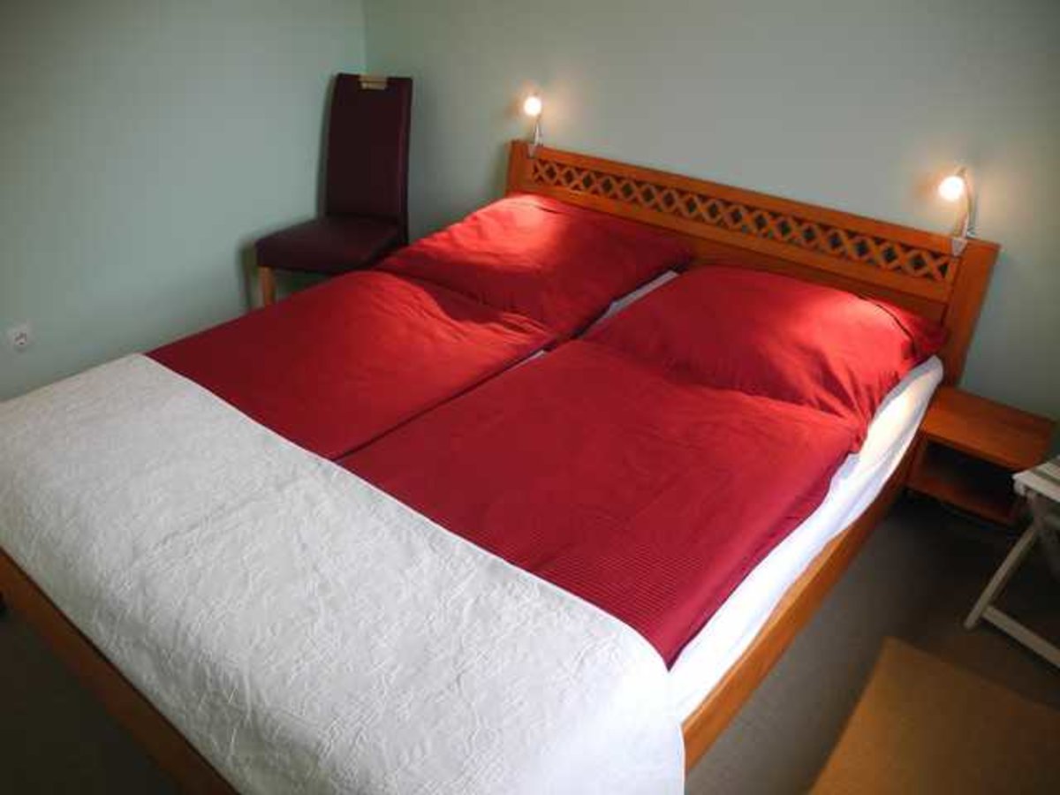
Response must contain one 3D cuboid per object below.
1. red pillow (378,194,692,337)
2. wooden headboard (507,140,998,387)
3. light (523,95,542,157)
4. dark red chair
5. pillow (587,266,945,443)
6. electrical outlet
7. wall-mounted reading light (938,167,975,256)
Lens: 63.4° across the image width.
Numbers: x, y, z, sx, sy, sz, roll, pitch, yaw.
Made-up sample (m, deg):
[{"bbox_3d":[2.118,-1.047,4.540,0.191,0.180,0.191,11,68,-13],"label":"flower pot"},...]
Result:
[{"bbox_3d":[0.007,-0.462,2.762,0.780,0.160,0.710,24,38,34],"label":"red pillow"},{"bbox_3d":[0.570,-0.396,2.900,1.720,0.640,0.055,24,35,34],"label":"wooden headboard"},{"bbox_3d":[0.004,-0.958,3.061,0.060,0.220,0.090,24,38,34],"label":"light"},{"bbox_3d":[-0.749,-0.723,3.456,0.450,1.010,0.560,10,32,16],"label":"dark red chair"},{"bbox_3d":[0.603,-0.169,2.278,0.780,0.160,0.710,24,38,34],"label":"pillow"},{"bbox_3d":[-1.736,-0.199,2.917,0.015,0.080,0.080,24,38,34],"label":"electrical outlet"},{"bbox_3d":[1.106,-0.469,2.232,0.065,0.220,0.100,24,38,34],"label":"wall-mounted reading light"}]

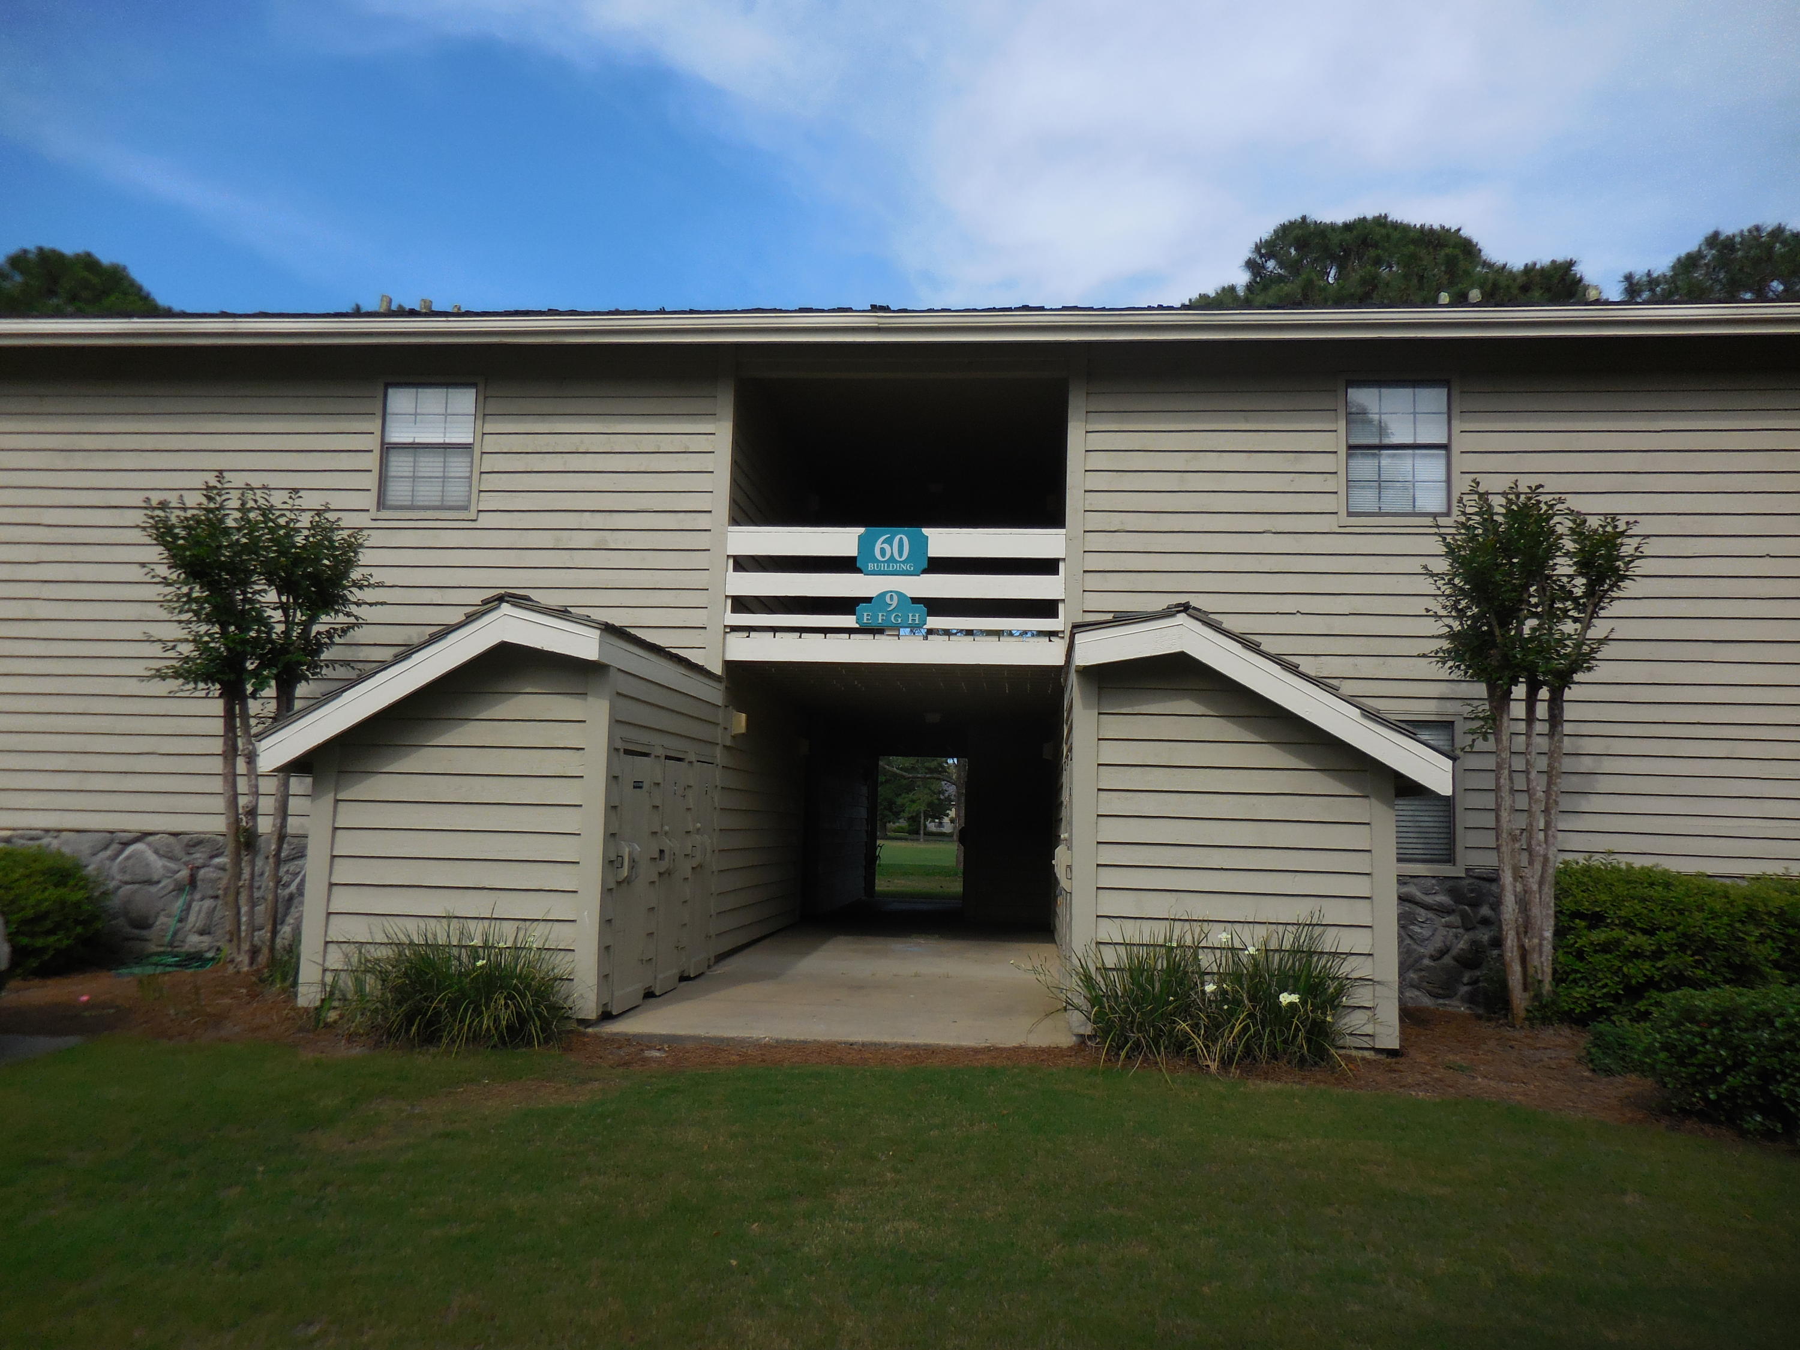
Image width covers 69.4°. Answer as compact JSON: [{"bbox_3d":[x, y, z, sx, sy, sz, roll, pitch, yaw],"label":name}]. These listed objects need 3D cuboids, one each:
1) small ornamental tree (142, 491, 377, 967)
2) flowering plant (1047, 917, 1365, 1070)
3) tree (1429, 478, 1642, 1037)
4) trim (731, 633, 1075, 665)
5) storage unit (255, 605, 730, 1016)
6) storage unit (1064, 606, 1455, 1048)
[{"bbox_3d":[-5.291,0.332,10.516,1.977,3.969,1.608,1,-6,5],"label":"small ornamental tree"},{"bbox_3d":[1.757,1.789,7.471,1.750,0.832,0.724,1,-6,5],"label":"flowering plant"},{"bbox_3d":[4.675,0.522,9.512,1.572,3.957,1.447,1,-6,5],"label":"tree"},{"bbox_3d":[-0.062,-0.225,11.277,2.984,0.244,0.060,1,-6,5],"label":"trim"},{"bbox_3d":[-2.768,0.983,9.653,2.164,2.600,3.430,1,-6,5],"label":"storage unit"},{"bbox_3d":[2.227,1.070,9.198,2.172,2.593,3.430,1,-6,5],"label":"storage unit"}]

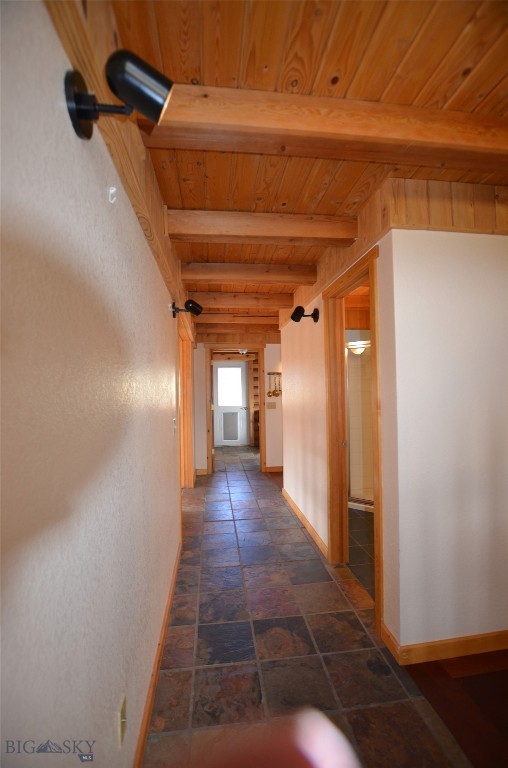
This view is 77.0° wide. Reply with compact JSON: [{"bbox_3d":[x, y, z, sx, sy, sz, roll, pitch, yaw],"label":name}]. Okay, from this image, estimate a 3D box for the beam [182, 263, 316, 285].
[{"bbox_3d":[-0.033,-0.942,2.732,1.152,0.141,0.103,-1,-1,-7],"label":"beam"}]

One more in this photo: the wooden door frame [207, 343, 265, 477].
[{"bbox_3d":[-0.297,0.411,5.282,0.966,2.070,0.145,-1,-1,-7],"label":"wooden door frame"}]

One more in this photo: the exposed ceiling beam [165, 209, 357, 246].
[{"bbox_3d":[0.068,-0.953,1.951,1.152,0.141,0.101,-1,-1,-7],"label":"exposed ceiling beam"}]

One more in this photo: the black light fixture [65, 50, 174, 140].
[{"bbox_3d":[-0.283,-0.630,0.710,0.218,0.153,0.128,-1,-1,-7],"label":"black light fixture"}]

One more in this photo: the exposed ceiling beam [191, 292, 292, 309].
[{"bbox_3d":[-0.136,-0.932,3.533,1.152,0.142,0.103,-1,-1,-7],"label":"exposed ceiling beam"}]

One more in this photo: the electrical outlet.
[{"bbox_3d":[-0.403,1.048,0.992,0.011,0.109,0.069,-1,-1,-7],"label":"electrical outlet"}]

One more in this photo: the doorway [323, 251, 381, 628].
[{"bbox_3d":[0.691,0.322,2.158,0.156,2.147,0.856,-1,-1,-7],"label":"doorway"}]

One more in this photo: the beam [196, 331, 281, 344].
[{"bbox_3d":[-0.255,-0.742,5.258,1.380,0.179,0.083,-1,-1,-7],"label":"beam"}]

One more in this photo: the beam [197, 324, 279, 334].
[{"bbox_3d":[-0.248,-0.905,5.188,1.352,0.145,0.103,-1,-1,-7],"label":"beam"}]

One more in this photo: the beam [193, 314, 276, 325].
[{"bbox_3d":[-0.242,-0.922,4.361,1.152,0.145,0.103,-1,-1,-7],"label":"beam"}]

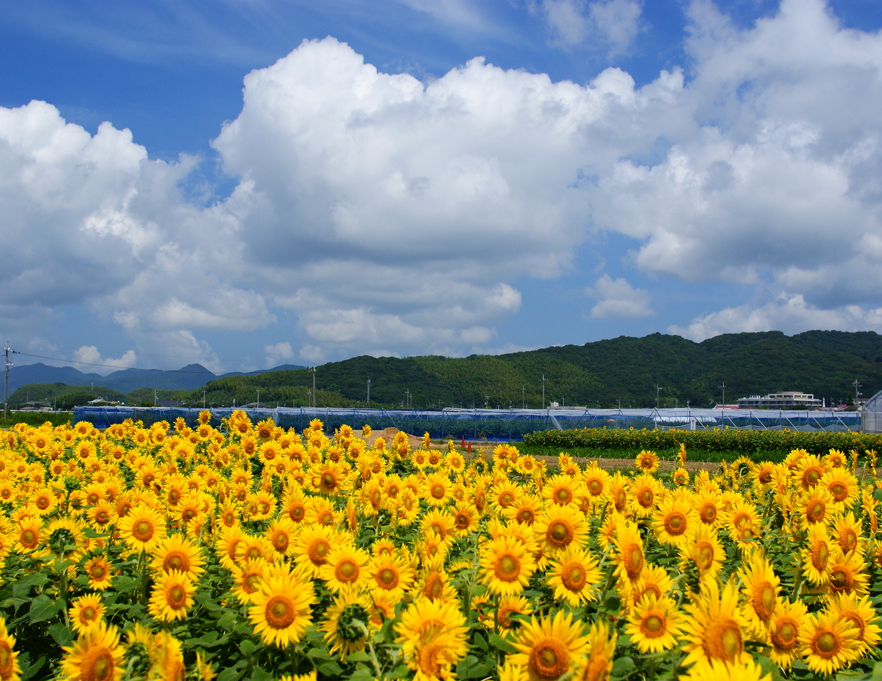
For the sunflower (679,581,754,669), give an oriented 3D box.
[{"bbox_3d":[0.676,0.700,3.151,0.192,0.222,0.083,1,7,-21],"label":"sunflower"}]

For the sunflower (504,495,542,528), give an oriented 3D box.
[{"bbox_3d":[0.433,0.898,6.637,0.202,0.208,0.082,0,12,-4],"label":"sunflower"}]

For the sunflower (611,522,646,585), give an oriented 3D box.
[{"bbox_3d":[0.616,0.696,4.200,0.070,0.205,0.190,-2,-4,40],"label":"sunflower"}]

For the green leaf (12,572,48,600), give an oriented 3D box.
[{"bbox_3d":[-1.733,1.034,5.400,0.160,0.100,0.110,0,-3,0],"label":"green leaf"}]

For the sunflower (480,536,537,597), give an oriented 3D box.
[{"bbox_3d":[0.227,0.760,4.300,0.195,0.200,0.070,0,-13,-10],"label":"sunflower"}]

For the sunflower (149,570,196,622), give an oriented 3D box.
[{"bbox_3d":[-0.987,0.943,4.710,0.180,0.190,0.070,1,-11,-26],"label":"sunflower"}]

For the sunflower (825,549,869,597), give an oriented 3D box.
[{"bbox_3d":[1.600,0.920,5.047,0.189,0.197,0.077,-2,11,35],"label":"sunflower"}]

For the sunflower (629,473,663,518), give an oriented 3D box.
[{"bbox_3d":[0.980,0.739,6.100,0.200,0.215,0.075,1,-13,-28],"label":"sunflower"}]

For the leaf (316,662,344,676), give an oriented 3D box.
[{"bbox_3d":[-0.349,1.029,4.000,0.090,0.045,0.085,0,-3,0],"label":"leaf"}]

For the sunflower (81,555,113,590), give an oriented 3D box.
[{"bbox_3d":[-1.426,0.963,5.310,0.130,0.150,0.060,1,-12,-21],"label":"sunflower"}]

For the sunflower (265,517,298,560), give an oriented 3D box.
[{"bbox_3d":[-0.673,0.836,5.400,0.175,0.185,0.070,2,-4,-36],"label":"sunflower"}]

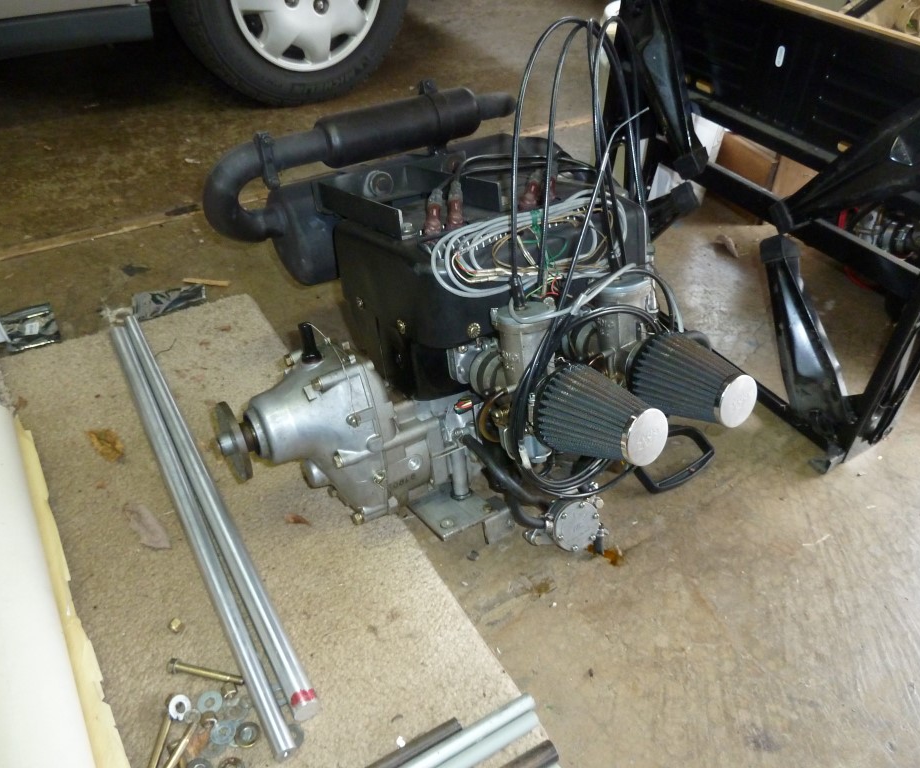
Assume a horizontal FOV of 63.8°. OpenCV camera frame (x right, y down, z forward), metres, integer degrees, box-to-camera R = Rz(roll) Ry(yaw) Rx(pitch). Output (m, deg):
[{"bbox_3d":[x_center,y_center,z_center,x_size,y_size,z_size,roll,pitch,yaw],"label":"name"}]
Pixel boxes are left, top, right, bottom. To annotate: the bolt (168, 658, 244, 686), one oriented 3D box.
[{"bbox_3d":[-0.251,0.288,0.733,0.077,0.015,0.015,8,43,7],"label":"bolt"}]

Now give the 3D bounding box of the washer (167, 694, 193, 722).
[{"bbox_3d":[-0.267,0.309,0.705,0.022,0.003,0.022,9,49,-11],"label":"washer"}]

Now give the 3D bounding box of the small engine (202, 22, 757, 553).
[{"bbox_3d":[0.005,-0.090,0.879,0.611,0.453,0.576,-18,29,-27],"label":"small engine"}]

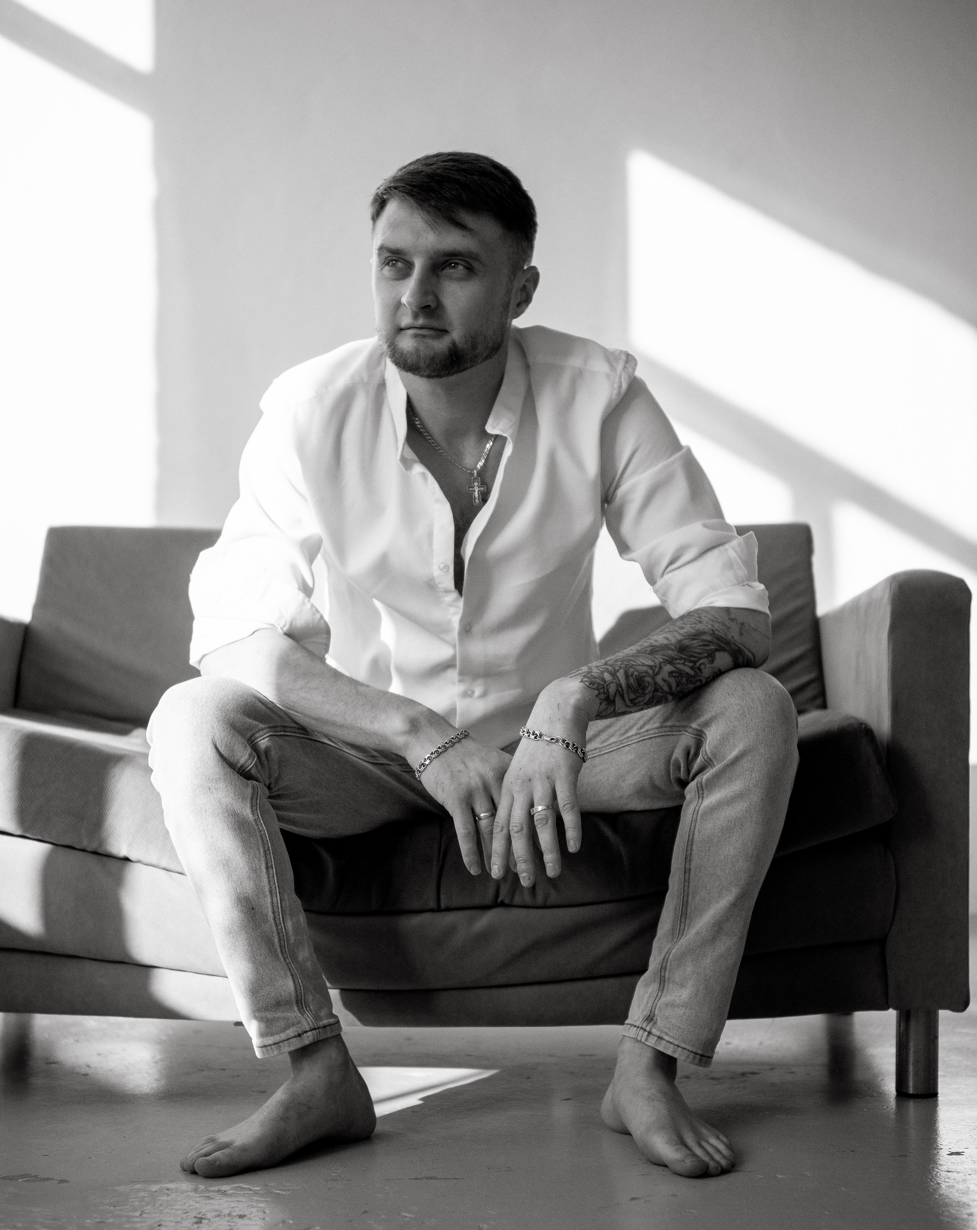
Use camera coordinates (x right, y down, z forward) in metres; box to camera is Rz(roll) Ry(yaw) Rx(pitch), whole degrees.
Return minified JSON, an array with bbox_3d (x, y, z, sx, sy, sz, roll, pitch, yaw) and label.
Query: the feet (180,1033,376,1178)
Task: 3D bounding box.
[{"bbox_3d":[-0.249,0.552,2.170,0.255,0.120,0.100,0,-1,-40],"label":"feet"}]

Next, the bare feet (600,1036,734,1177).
[{"bbox_3d":[0.200,0.552,2.180,0.100,0.120,0.255,0,0,-23],"label":"bare feet"}]

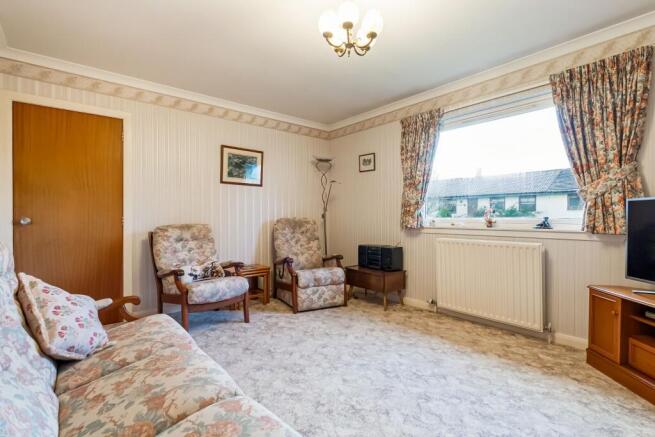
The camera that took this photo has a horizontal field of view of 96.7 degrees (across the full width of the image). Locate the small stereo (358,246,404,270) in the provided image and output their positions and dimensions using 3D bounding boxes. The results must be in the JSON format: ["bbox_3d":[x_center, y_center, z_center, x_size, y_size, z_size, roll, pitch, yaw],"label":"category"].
[{"bbox_3d":[0.645,0.475,3.575,0.230,0.260,0.500,0,0,-42],"label":"small stereo"}]

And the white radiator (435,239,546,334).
[{"bbox_3d":[1.485,0.572,2.740,0.090,0.715,0.900,0,0,-44],"label":"white radiator"}]

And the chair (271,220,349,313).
[{"bbox_3d":[-0.245,0.515,3.630,0.660,1.030,0.780,0,0,-29],"label":"chair"}]

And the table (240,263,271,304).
[{"bbox_3d":[-0.955,0.815,3.490,0.460,0.430,0.310,0,0,-36],"label":"table"}]

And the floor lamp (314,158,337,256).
[{"bbox_3d":[-0.035,0.100,4.020,0.290,1.850,0.290,0,0,-30],"label":"floor lamp"}]

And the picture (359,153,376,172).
[{"bbox_3d":[0.505,-0.712,3.745,0.020,0.215,0.250,0,0,-44],"label":"picture"}]

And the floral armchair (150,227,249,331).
[{"bbox_3d":[-1.290,0.545,2.935,0.670,0.970,0.760,0,0,-41],"label":"floral armchair"}]

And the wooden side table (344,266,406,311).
[{"bbox_3d":[0.585,0.815,3.560,0.340,0.430,0.610,0,0,-42],"label":"wooden side table"}]

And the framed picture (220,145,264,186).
[{"bbox_3d":[-1.012,-0.620,3.515,0.520,0.435,0.025,0,0,-38],"label":"framed picture"}]

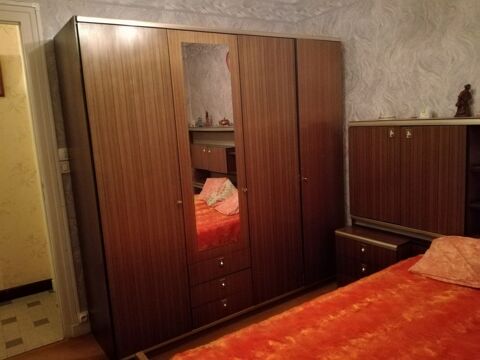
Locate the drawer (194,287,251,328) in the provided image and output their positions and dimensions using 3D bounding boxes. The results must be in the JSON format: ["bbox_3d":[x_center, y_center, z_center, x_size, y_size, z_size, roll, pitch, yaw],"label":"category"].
[{"bbox_3d":[-0.218,0.857,2.733,0.482,0.147,0.400,-10,11,-33],"label":"drawer"}]

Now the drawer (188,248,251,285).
[{"bbox_3d":[-0.236,0.564,2.685,0.482,0.147,0.400,-10,11,-33],"label":"drawer"}]

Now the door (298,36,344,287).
[{"bbox_3d":[0.655,-0.116,2.986,0.496,1.880,0.040,-10,11,-33],"label":"door"}]

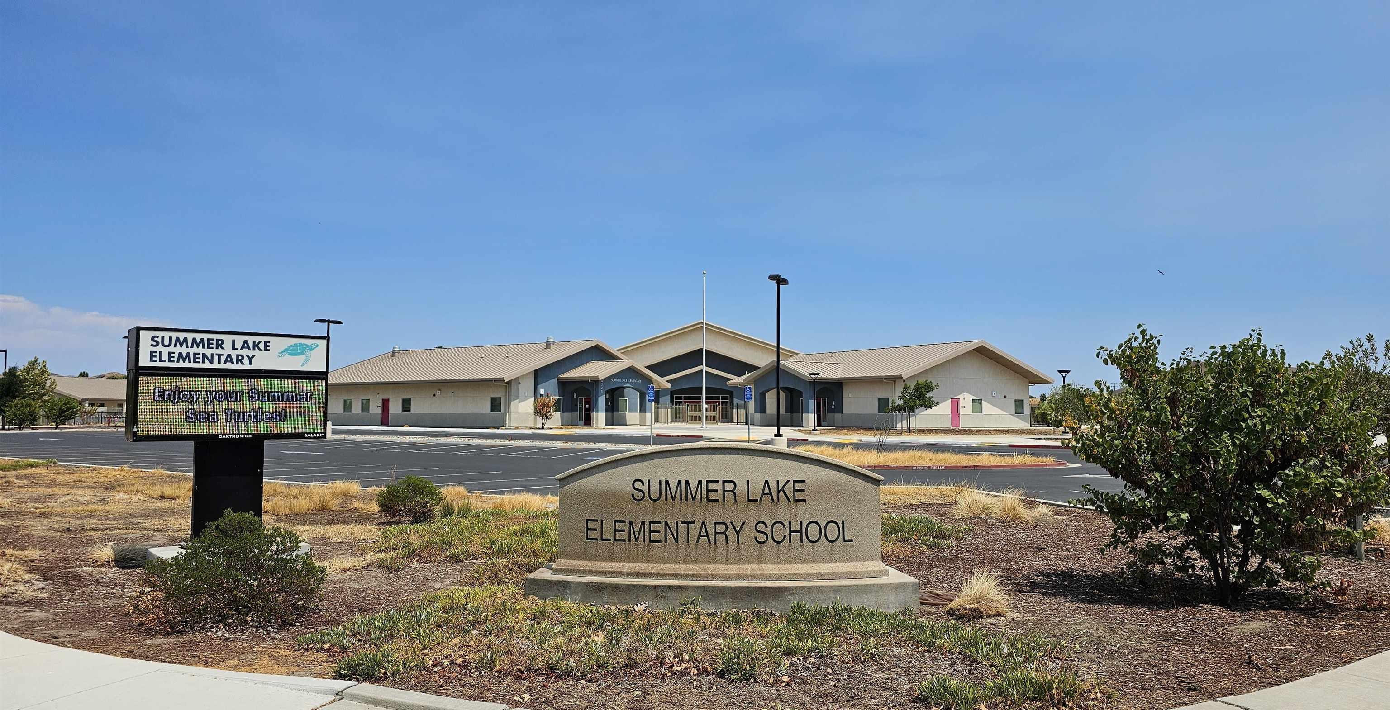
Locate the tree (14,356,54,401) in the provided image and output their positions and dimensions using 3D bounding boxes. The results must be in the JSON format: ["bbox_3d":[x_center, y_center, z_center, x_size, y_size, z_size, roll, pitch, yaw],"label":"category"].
[{"bbox_3d":[-64.392,3.598,90.000,3.500,6.653,3.400,3,-5,-36],"label":"tree"}]

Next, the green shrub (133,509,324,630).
[{"bbox_3d":[-4.232,1.901,8.400,1.500,0.966,1.350,2,-4,-27],"label":"green shrub"}]

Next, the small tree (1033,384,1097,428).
[{"bbox_3d":[27.384,3.778,68.000,4.400,3.311,4.200,-1,-4,22],"label":"small tree"}]

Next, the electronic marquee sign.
[{"bbox_3d":[-6.231,0.422,12.421,2.326,1.430,0.609,3,-5,-39],"label":"electronic marquee sign"}]

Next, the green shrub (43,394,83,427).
[{"bbox_3d":[-54.744,4.868,80.000,2.900,2.957,2.800,3,-4,-34],"label":"green shrub"}]

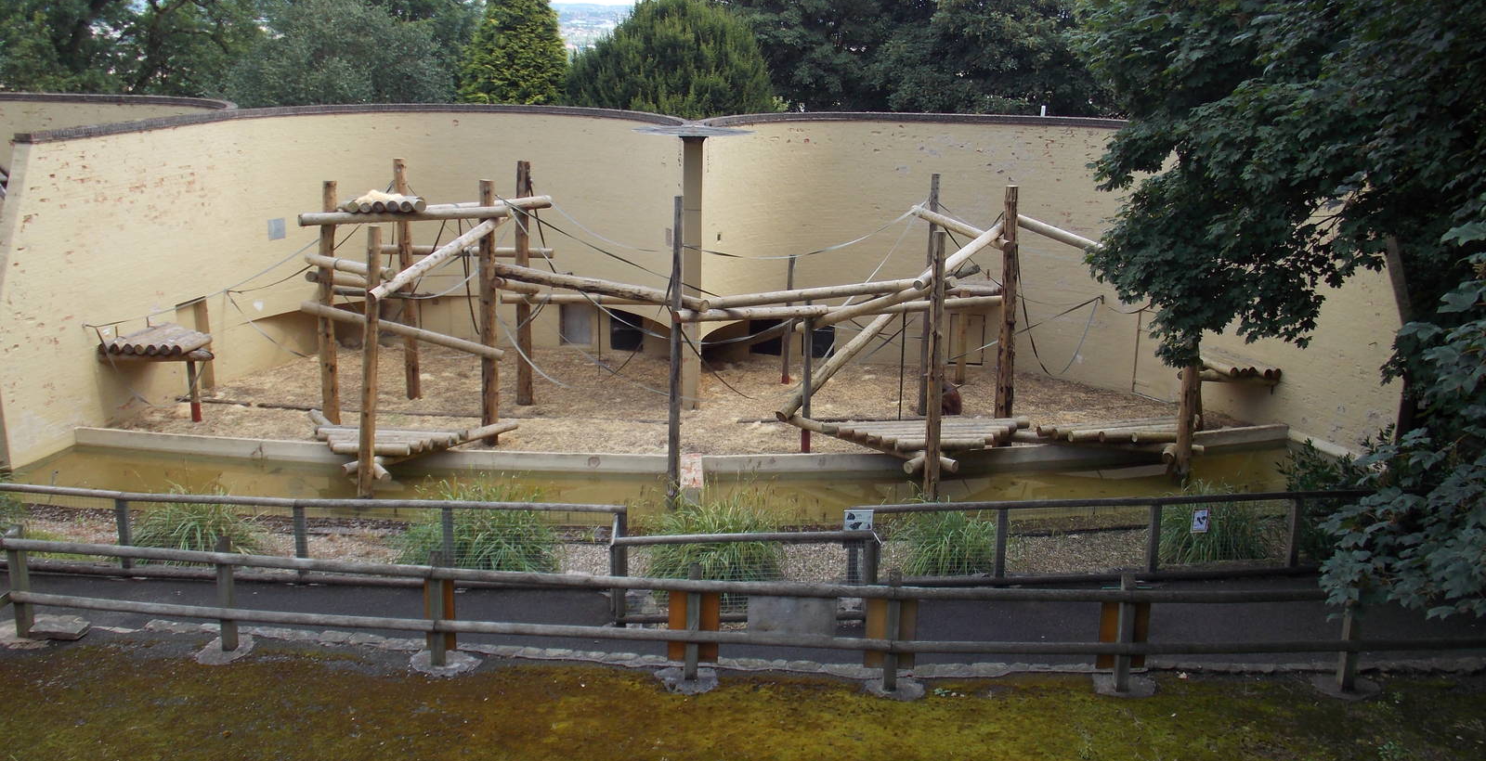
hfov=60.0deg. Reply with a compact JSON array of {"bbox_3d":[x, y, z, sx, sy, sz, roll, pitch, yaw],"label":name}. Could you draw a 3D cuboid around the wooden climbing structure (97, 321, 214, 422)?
[{"bbox_3d":[-10.800,-0.082,24.004,1.950,1.550,1.700,4,15,12],"label":"wooden climbing structure"}]

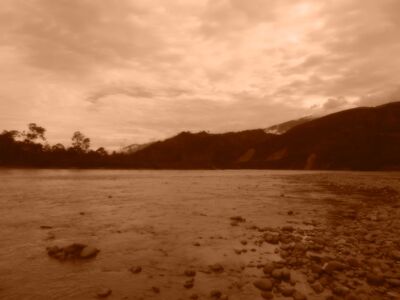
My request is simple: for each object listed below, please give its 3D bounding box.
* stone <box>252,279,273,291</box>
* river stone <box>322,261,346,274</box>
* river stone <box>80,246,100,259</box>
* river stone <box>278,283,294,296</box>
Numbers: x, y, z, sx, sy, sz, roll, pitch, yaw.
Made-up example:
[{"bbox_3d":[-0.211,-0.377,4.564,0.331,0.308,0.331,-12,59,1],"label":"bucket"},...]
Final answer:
[{"bbox_3d":[0.658,1.416,3.041,0.210,0.119,0.168,0,-3,12],"label":"stone"},{"bbox_3d":[1.578,1.379,3.390,0.282,0.159,0.211,-1,-4,25],"label":"river stone"},{"bbox_3d":[-1.540,1.442,4.064,0.281,0.164,0.225,1,-3,-20],"label":"river stone"},{"bbox_3d":[0.866,1.397,2.894,0.160,0.141,0.136,-1,-3,16],"label":"river stone"}]

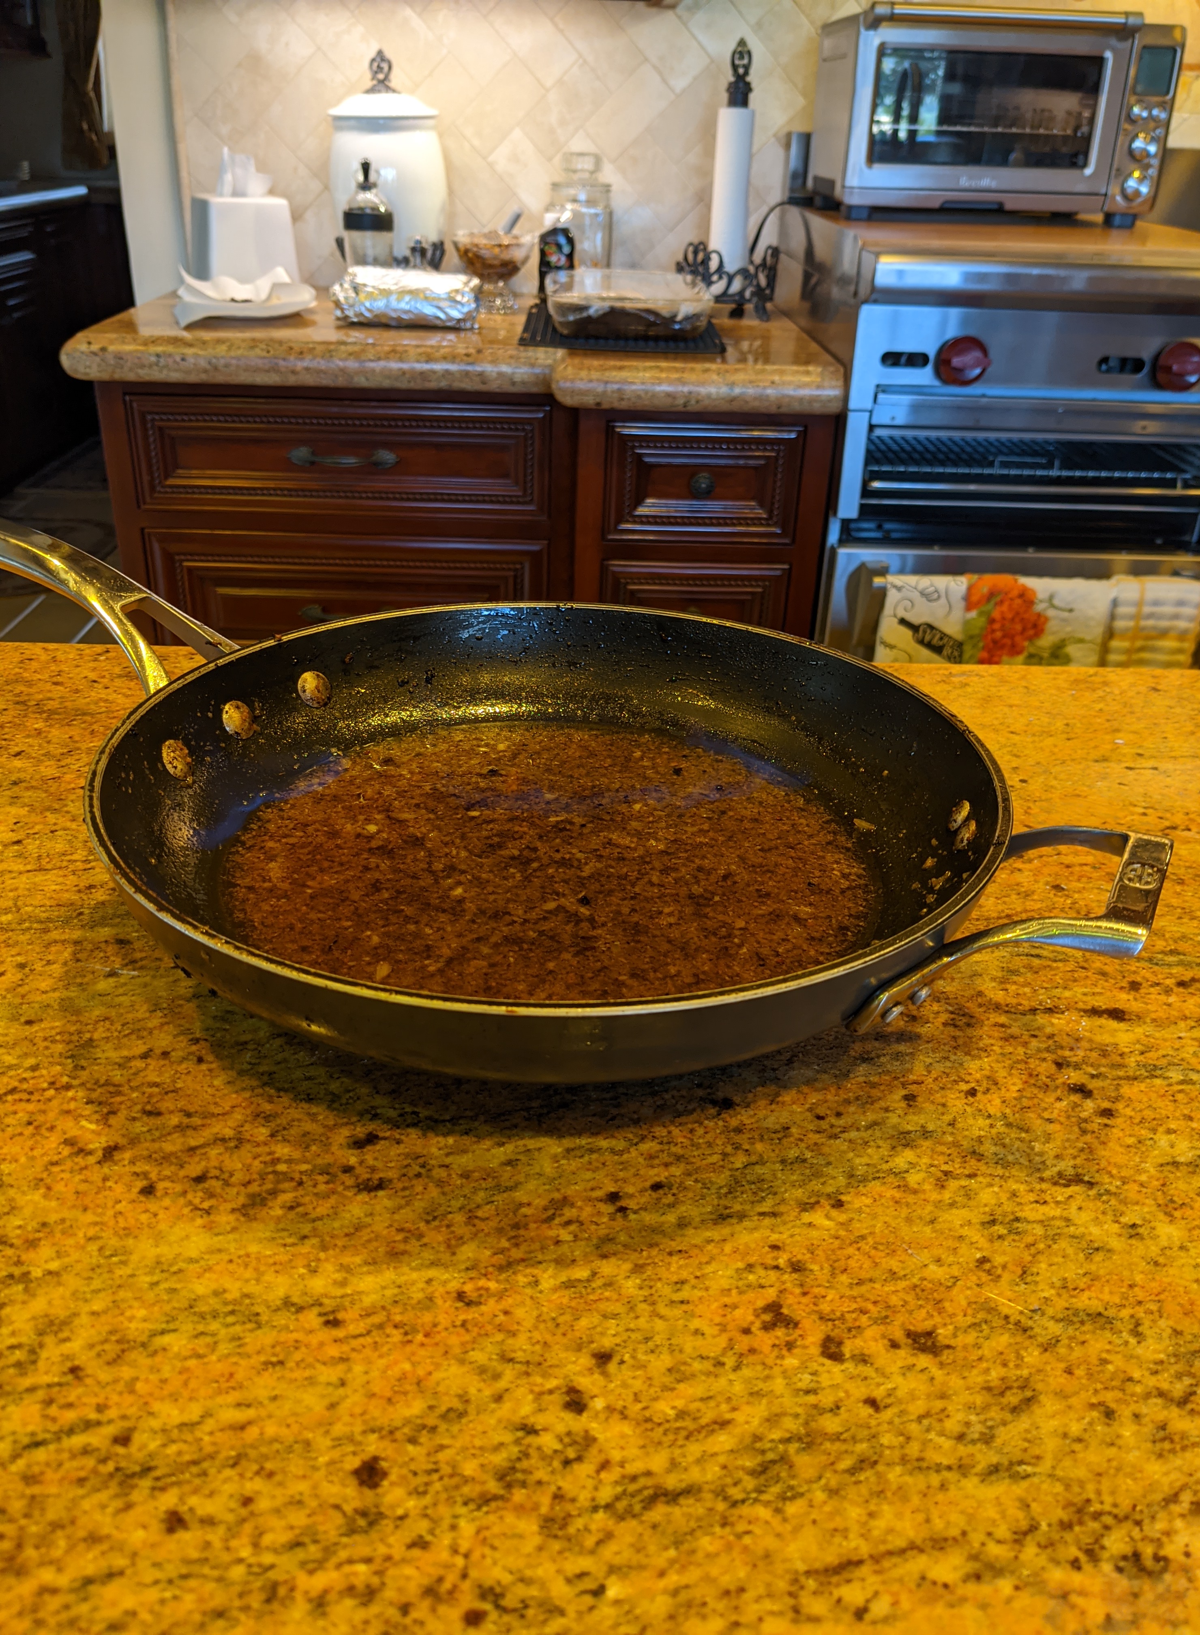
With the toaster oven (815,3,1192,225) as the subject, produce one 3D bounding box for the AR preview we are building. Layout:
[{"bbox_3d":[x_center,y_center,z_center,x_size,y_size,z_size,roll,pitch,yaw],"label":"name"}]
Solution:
[{"bbox_3d":[0.600,-1.079,1.982,0.470,0.268,0.344,1,29,-2],"label":"toaster oven"}]

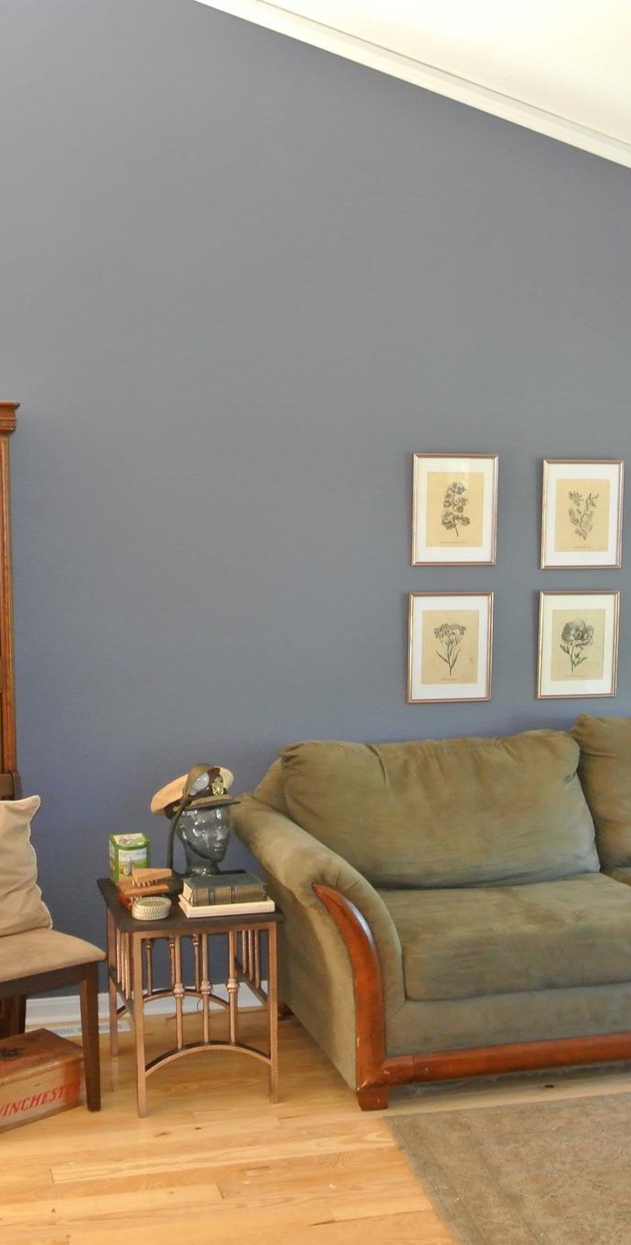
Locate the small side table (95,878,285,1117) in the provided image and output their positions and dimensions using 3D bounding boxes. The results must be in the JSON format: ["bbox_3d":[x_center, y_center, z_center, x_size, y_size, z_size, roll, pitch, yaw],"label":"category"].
[{"bbox_3d":[-0.359,1.068,4.085,0.442,0.544,0.484,-1,5,-15],"label":"small side table"}]

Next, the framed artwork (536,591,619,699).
[{"bbox_3d":[0.904,0.075,4.830,0.299,0.372,0.022,-1,5,-15],"label":"framed artwork"}]

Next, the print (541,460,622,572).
[{"bbox_3d":[0.912,-0.372,4.792,0.299,0.372,0.022,-1,5,-15],"label":"print"}]

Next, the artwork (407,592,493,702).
[{"bbox_3d":[0.453,0.081,4.710,0.299,0.372,0.022,-1,5,-15],"label":"artwork"}]

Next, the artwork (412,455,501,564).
[{"bbox_3d":[0.467,-0.380,4.672,0.299,0.372,0.022,-1,5,-15],"label":"artwork"}]

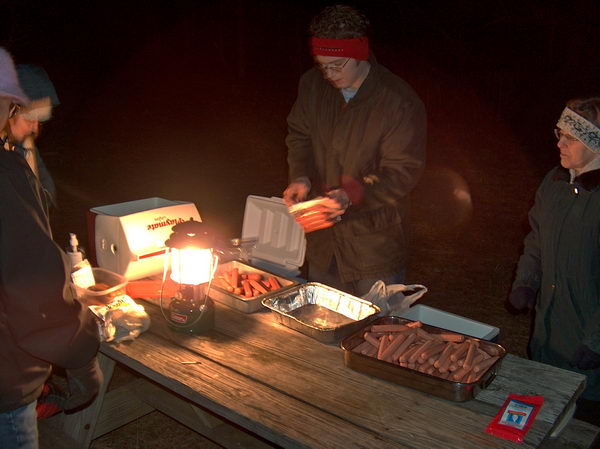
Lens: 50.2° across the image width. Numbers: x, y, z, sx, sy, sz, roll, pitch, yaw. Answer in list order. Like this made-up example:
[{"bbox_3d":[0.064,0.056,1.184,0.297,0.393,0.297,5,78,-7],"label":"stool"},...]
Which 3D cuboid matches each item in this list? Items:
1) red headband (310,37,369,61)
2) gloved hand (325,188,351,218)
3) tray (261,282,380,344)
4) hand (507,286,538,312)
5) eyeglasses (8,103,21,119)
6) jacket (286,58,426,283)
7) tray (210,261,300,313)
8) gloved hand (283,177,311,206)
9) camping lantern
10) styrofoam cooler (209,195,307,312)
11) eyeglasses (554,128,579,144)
[{"bbox_3d":[0.133,-0.591,2.150,0.175,0.080,0.200,16,20,40],"label":"red headband"},{"bbox_3d":[0.123,-0.069,2.100,0.110,0.095,0.090,-3,16,-23],"label":"gloved hand"},{"bbox_3d":[0.065,0.277,1.997,0.310,0.060,0.265,17,20,41],"label":"tray"},{"bbox_3d":[0.767,0.260,2.220,0.110,0.100,0.090,-9,19,-39],"label":"hand"},{"bbox_3d":[-0.729,-0.273,1.550,0.130,0.045,0.135,17,2,-43],"label":"eyeglasses"},{"bbox_3d":[0.208,-0.192,2.360,0.500,0.830,0.370,10,17,24],"label":"jacket"},{"bbox_3d":[-0.195,0.217,2.168,0.300,0.058,0.250,16,19,39],"label":"tray"},{"bbox_3d":[-0.011,-0.108,2.100,0.090,0.100,0.100,11,17,26],"label":"gloved hand"},{"bbox_3d":[-0.319,0.141,1.882,0.155,0.340,0.155,3,15,-1],"label":"camping lantern"},{"bbox_3d":[-0.147,0.097,2.220,0.330,0.280,0.380,14,18,35],"label":"styrofoam cooler"},{"bbox_3d":[0.930,-0.296,2.170,0.130,0.045,0.135,5,15,6],"label":"eyeglasses"}]

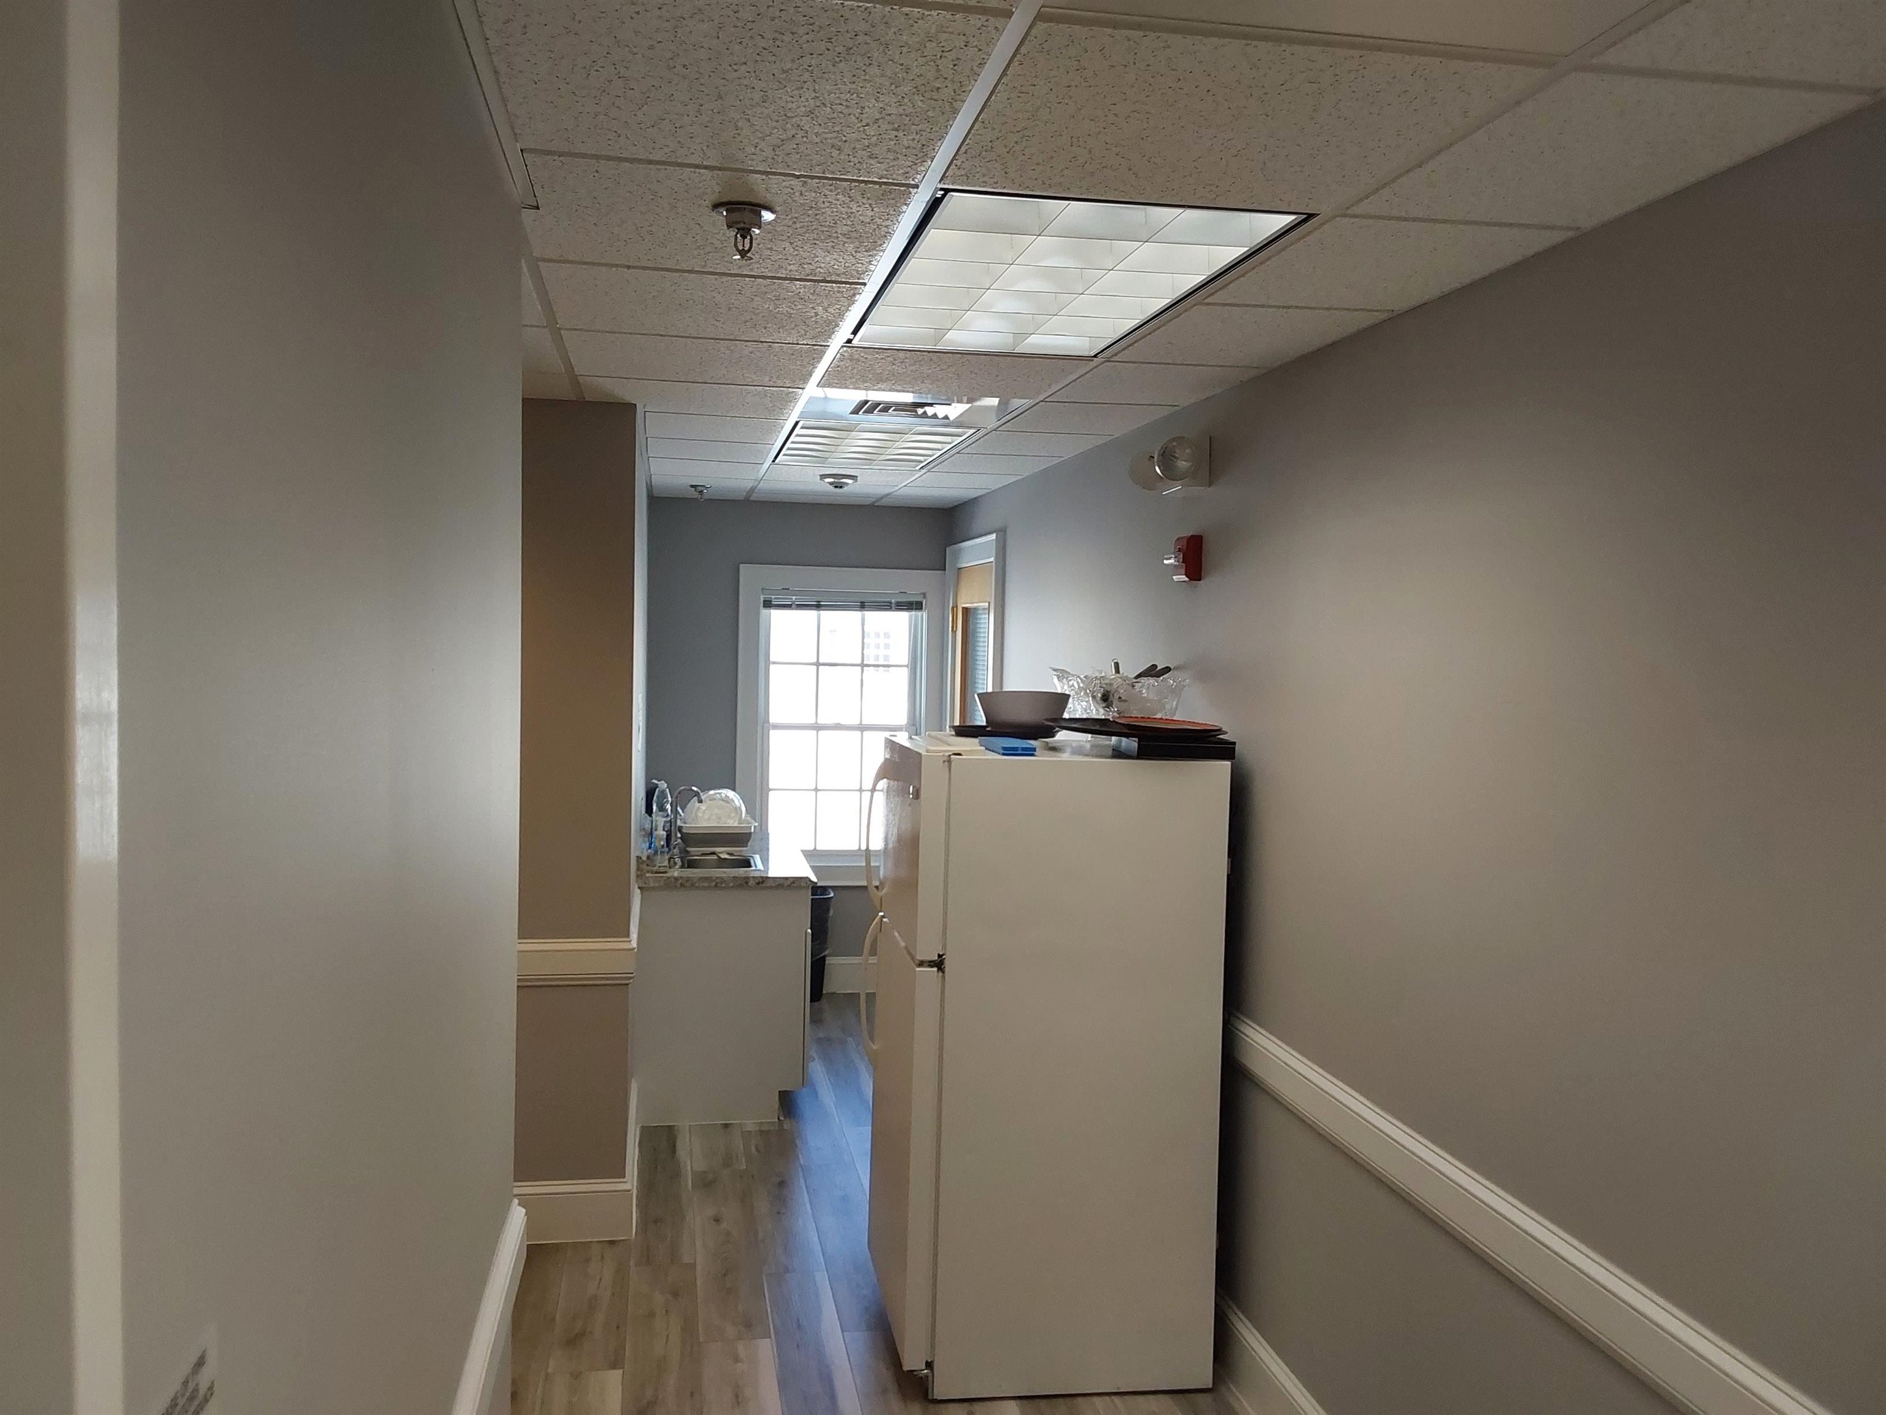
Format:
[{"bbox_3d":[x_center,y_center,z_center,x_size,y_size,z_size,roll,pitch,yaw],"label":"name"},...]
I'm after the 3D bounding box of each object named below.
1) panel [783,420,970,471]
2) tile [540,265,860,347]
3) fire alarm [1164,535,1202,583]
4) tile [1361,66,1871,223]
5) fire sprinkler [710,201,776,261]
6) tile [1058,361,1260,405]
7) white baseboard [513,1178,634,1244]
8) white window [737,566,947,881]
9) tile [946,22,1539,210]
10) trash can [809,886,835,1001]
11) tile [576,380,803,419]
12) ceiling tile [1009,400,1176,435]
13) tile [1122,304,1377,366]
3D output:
[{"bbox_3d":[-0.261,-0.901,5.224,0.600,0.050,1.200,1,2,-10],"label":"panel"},{"bbox_3d":[-0.473,-0.802,3.019,0.602,0.022,0.602,1,3,-10],"label":"tile"},{"bbox_3d":[0.620,-0.388,3.993,0.082,0.120,0.115,1,3,-10],"label":"fire alarm"},{"bbox_3d":[0.832,-0.731,2.019,0.393,0.020,0.602,1,2,-10],"label":"tile"},{"bbox_3d":[-0.303,-0.724,2.328,0.094,0.070,0.094,1,2,-10],"label":"fire sprinkler"},{"bbox_3d":[0.506,-0.816,3.816,0.385,0.022,0.602,1,3,-10],"label":"tile"},{"bbox_3d":[-1.064,1.452,4.384,0.355,0.177,0.022,1,3,-10],"label":"white baseboard"},{"bbox_3d":[-0.499,0.094,7.514,1.015,1.560,0.100,1,3,-10],"label":"white window"},{"bbox_3d":[0.335,-0.738,1.929,0.602,0.020,0.602,1,2,-10],"label":"tile"},{"bbox_3d":[-0.687,1.156,7.376,0.330,0.520,0.270,1,2,-10],"label":"trash can"},{"bbox_3d":[-0.690,-0.860,4.218,0.602,0.022,0.602,1,3,-10],"label":"tile"},{"bbox_3d":[0.398,-0.845,4.415,0.385,0.022,0.602,1,3,-10],"label":"ceiling tile"},{"bbox_3d":[0.615,-0.787,3.218,0.393,0.020,0.602,1,2,-10],"label":"tile"}]

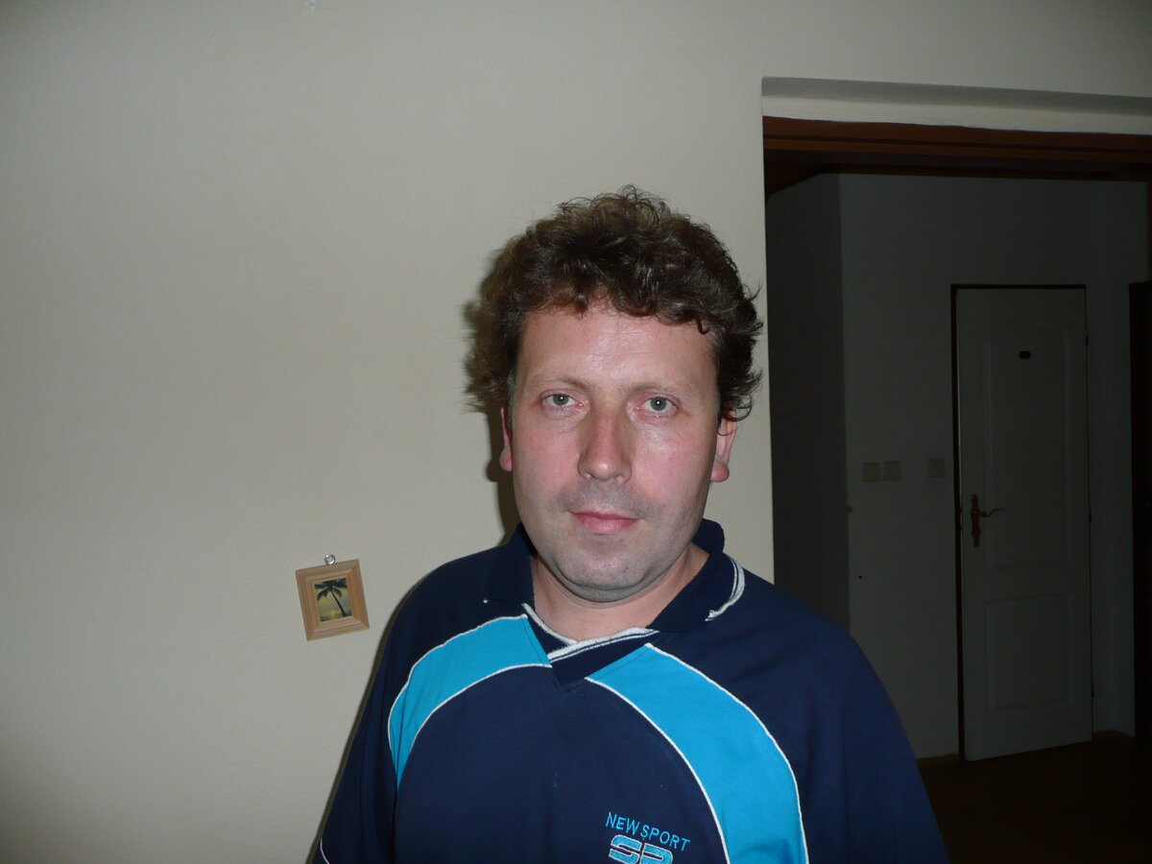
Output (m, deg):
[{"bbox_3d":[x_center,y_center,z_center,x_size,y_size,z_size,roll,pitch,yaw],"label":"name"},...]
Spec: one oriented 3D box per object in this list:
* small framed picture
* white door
[{"bbox_3d":[-0.328,0.226,1.258,0.082,0.095,0.013,-9,4,-13],"label":"small framed picture"},{"bbox_3d":[1.915,0.383,3.987,0.655,1.980,0.040,-2,2,-16],"label":"white door"}]

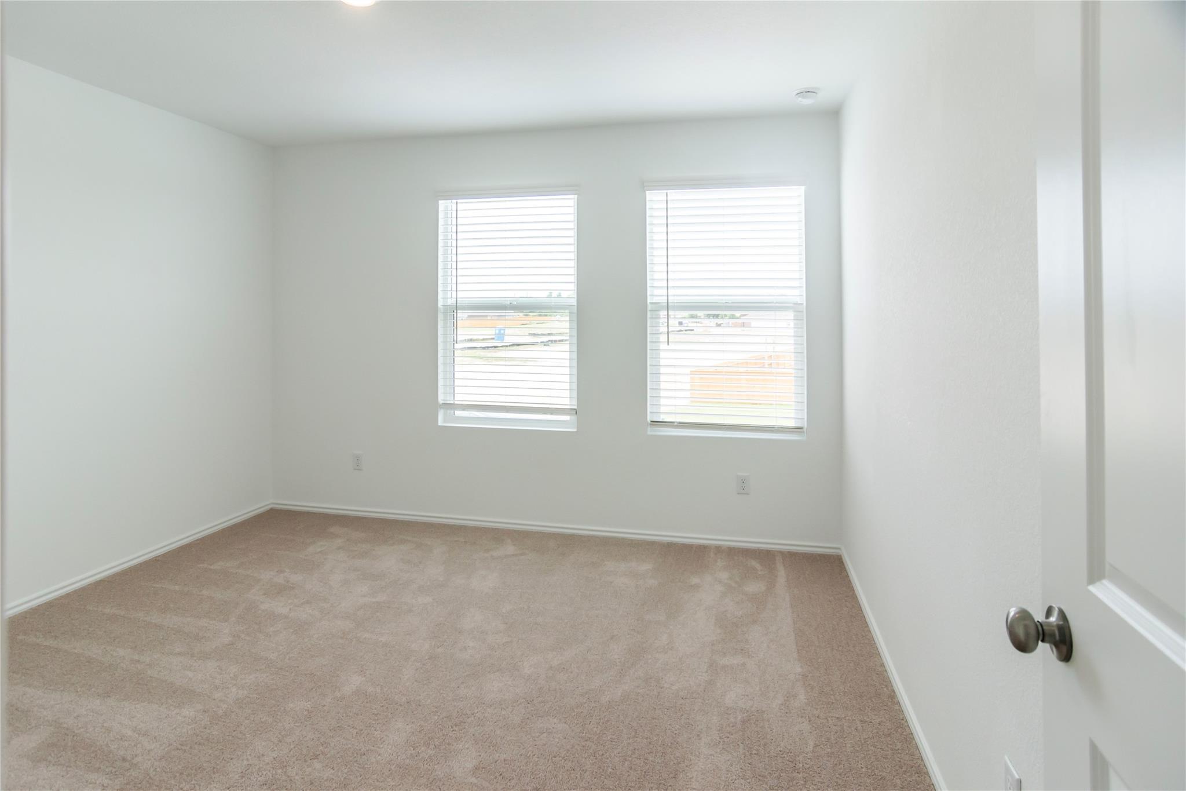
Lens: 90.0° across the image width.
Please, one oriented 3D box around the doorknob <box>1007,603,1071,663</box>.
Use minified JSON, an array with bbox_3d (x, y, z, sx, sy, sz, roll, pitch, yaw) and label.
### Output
[{"bbox_3d":[0.632,0.336,0.840,0.063,0.067,0.067,1,5,13],"label":"doorknob"}]

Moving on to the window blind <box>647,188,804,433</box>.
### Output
[{"bbox_3d":[0.765,-0.483,3.470,0.900,1.440,0.100,1,5,11],"label":"window blind"}]

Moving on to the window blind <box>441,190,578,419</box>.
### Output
[{"bbox_3d":[-0.537,-0.534,3.735,0.880,1.390,0.060,1,5,11],"label":"window blind"}]

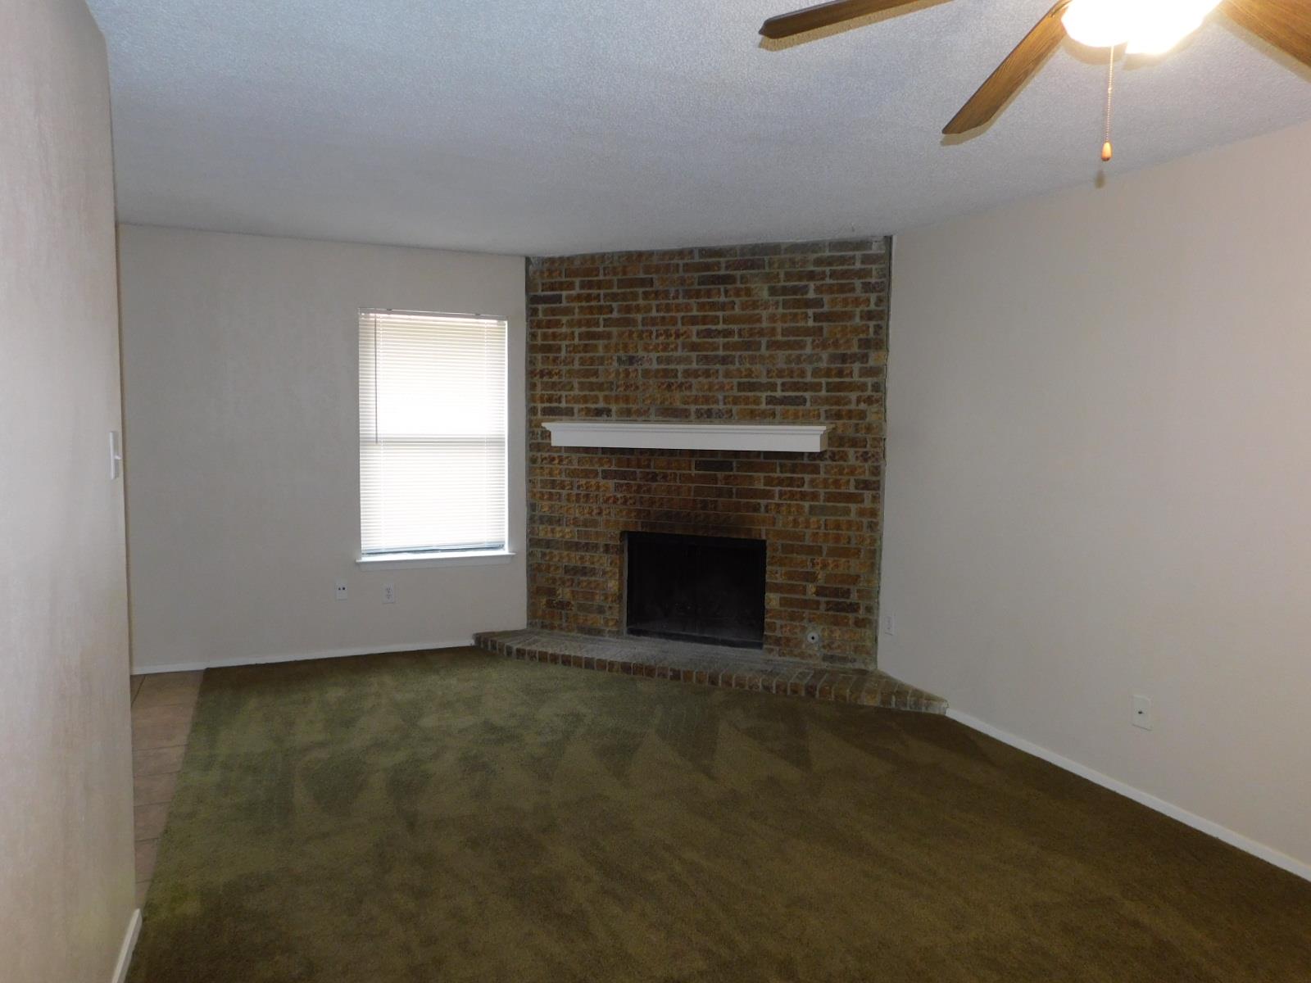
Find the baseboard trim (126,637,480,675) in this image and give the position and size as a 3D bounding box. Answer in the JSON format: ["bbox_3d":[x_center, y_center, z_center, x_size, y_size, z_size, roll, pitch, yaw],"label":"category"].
[{"bbox_3d":[-2.012,0.962,5.151,1.890,0.066,0.016,-2,6,-24],"label":"baseboard trim"}]

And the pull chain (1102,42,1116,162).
[{"bbox_3d":[0.819,-0.702,1.570,0.018,0.212,0.018,1,5,0],"label":"pull chain"}]

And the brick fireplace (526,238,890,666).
[{"bbox_3d":[0.253,-0.244,5.259,2.212,2.362,0.300,3,5,20],"label":"brick fireplace"}]

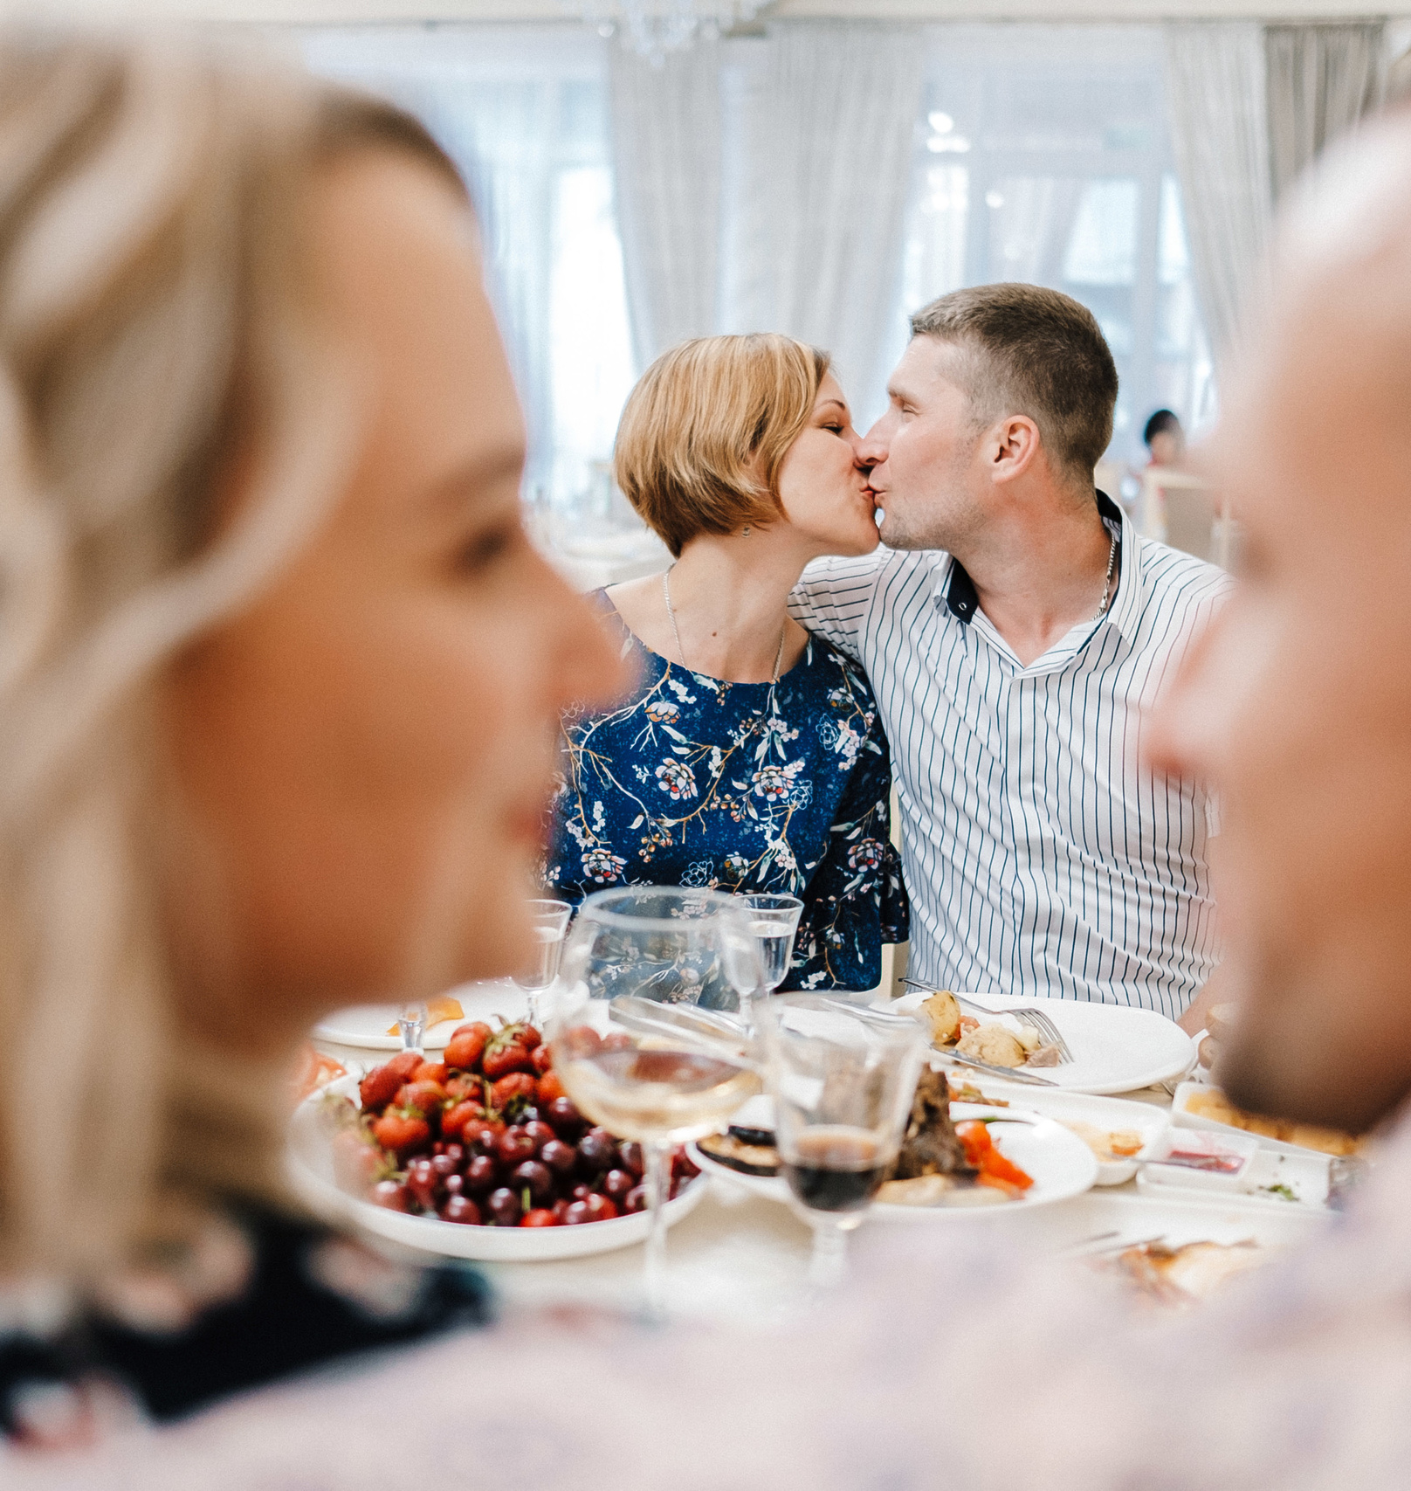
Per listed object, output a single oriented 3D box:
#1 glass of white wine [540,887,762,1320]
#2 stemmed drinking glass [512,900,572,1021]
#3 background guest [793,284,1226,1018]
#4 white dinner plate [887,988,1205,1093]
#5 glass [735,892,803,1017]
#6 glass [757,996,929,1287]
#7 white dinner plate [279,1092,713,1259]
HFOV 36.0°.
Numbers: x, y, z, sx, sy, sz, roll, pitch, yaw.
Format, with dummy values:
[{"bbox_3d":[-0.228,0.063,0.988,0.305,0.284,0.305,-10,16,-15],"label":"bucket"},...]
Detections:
[{"bbox_3d":[-0.023,0.195,1.121,0.105,0.226,0.105,3,10,0],"label":"glass of white wine"},{"bbox_3d":[-0.124,0.170,1.591,0.051,0.103,0.051,3,10,0],"label":"stemmed drinking glass"},{"bbox_3d":[0.238,0.274,1.874,0.580,1.330,0.750,6,11,20],"label":"background guest"},{"bbox_3d":[0.234,0.226,1.590,0.238,0.023,0.238,3,10,0],"label":"white dinner plate"},{"bbox_3d":[0.049,0.170,1.619,0.051,0.107,0.051,3,10,0],"label":"glass"},{"bbox_3d":[0.070,0.224,1.169,0.086,0.160,0.086,3,10,0],"label":"glass"},{"bbox_3d":[-0.127,0.255,1.315,0.256,0.030,0.256,2,10,0],"label":"white dinner plate"}]

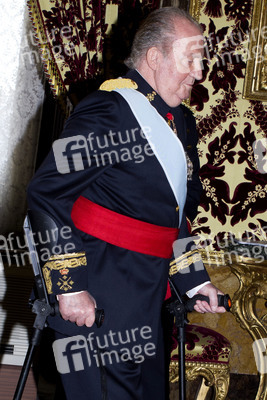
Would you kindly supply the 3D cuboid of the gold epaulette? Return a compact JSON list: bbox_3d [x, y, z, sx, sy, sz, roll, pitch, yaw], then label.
[{"bbox_3d":[-0.040,-0.301,2.360,0.060,0.030,0.120,19,22,33],"label":"gold epaulette"}]

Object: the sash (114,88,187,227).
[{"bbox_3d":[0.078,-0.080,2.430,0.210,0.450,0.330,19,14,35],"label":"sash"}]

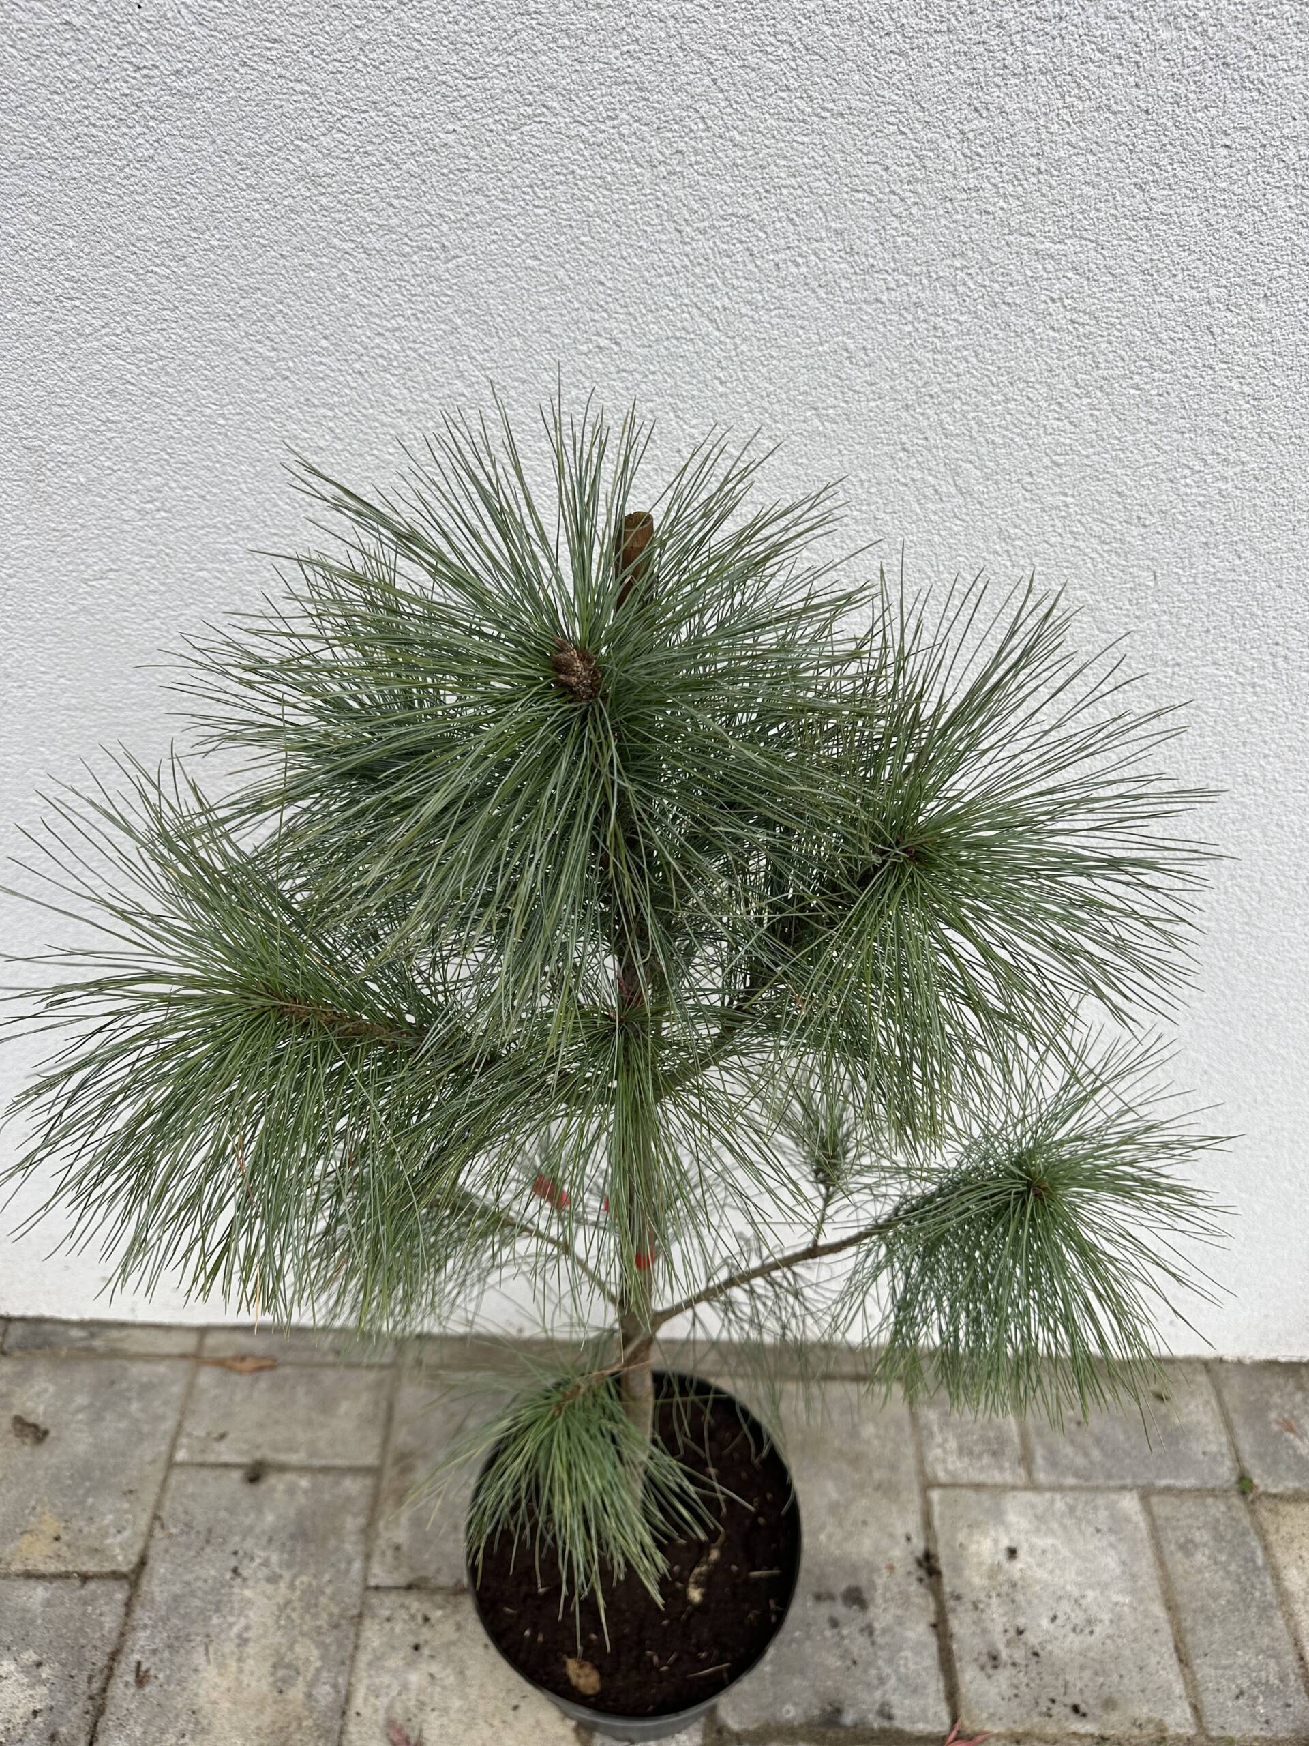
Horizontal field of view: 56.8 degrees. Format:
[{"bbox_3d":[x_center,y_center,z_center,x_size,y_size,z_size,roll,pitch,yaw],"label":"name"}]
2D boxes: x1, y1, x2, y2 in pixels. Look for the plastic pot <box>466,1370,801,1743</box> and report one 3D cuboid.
[{"bbox_3d":[-0.016,0.581,1.004,0.257,0.203,0.257,1,43,-1],"label":"plastic pot"}]

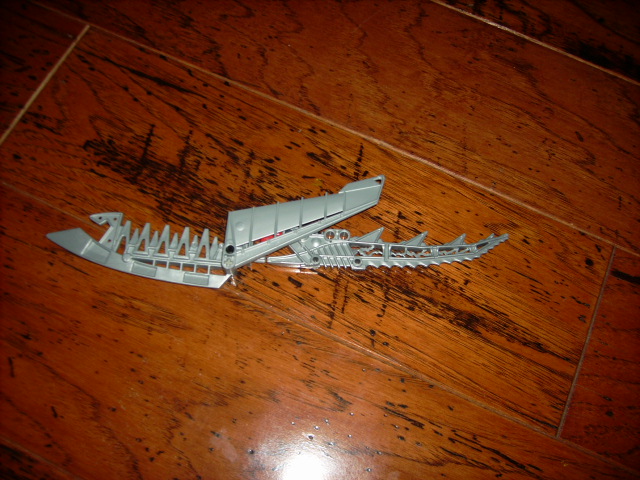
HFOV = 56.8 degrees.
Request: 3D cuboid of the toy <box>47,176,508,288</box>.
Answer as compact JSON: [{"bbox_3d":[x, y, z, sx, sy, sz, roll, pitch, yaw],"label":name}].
[{"bbox_3d":[-0.022,-0.005,0.342,0.265,0.026,0.065,-3,69,-4],"label":"toy"}]

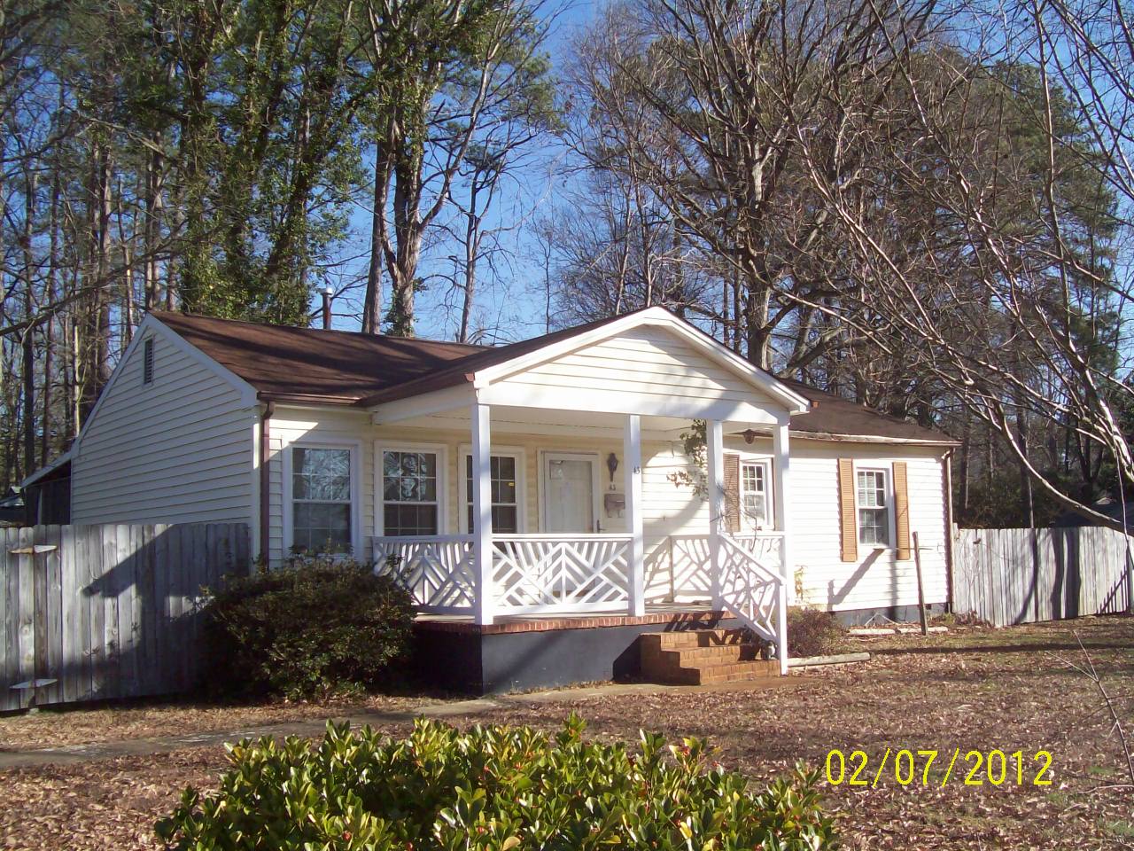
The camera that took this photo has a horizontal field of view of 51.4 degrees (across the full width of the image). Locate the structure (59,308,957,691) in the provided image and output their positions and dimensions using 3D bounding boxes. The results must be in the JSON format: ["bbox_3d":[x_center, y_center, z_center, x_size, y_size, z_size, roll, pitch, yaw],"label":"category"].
[{"bbox_3d":[0.091,1.114,19.669,13.483,4.949,10.807,4,-8,-37],"label":"structure"}]

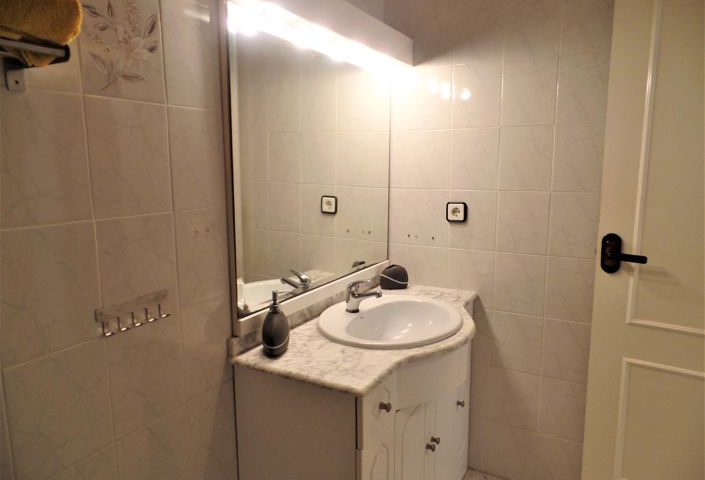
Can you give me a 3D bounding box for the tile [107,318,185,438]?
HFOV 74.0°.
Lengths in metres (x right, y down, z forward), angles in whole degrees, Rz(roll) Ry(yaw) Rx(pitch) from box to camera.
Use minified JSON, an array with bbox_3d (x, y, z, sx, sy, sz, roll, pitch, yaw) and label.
[{"bbox_3d":[-0.485,0.316,1.119,0.010,0.250,0.200,5,10,29],"label":"tile"}]

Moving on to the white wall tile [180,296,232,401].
[{"bbox_3d":[-0.387,0.289,1.289,0.010,0.250,0.195,5,10,29],"label":"white wall tile"}]

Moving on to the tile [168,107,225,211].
[{"bbox_3d":[-0.391,-0.208,1.210,0.010,0.250,0.195,5,10,29],"label":"tile"}]

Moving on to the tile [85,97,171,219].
[{"bbox_3d":[-0.489,-0.180,1.040,0.010,0.250,0.200,5,10,29],"label":"tile"}]

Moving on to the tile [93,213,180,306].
[{"bbox_3d":[-0.487,0.068,1.080,0.010,0.250,0.200,5,10,29],"label":"tile"}]

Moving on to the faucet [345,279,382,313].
[{"bbox_3d":[0.044,0.203,1.701,0.145,0.120,0.050,3,10,24],"label":"faucet"}]

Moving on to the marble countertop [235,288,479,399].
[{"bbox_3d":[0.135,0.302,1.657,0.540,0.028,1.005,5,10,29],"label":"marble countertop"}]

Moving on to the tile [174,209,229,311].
[{"bbox_3d":[-0.389,0.041,1.250,0.010,0.250,0.195,5,10,29],"label":"tile"}]

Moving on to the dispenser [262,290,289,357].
[{"bbox_3d":[-0.230,0.242,1.362,0.078,0.189,0.078,0,9,0],"label":"dispenser"}]

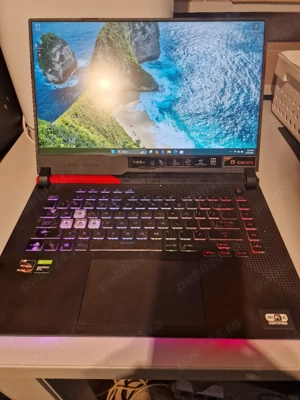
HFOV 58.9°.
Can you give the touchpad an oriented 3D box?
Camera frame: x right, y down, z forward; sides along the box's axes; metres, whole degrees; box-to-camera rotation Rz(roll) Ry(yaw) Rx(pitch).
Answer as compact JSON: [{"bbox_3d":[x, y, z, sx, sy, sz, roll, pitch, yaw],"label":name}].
[{"bbox_3d":[-0.007,0.100,0.293,0.129,0.003,0.076,0,43,1],"label":"touchpad"}]

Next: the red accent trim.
[{"bbox_3d":[-0.115,-0.036,0.432,0.137,0.010,0.021,0,43,1],"label":"red accent trim"}]

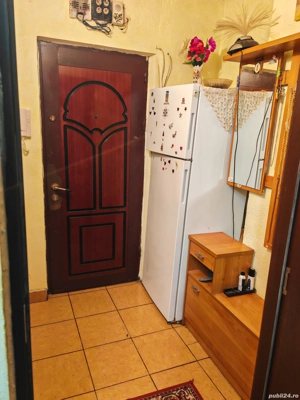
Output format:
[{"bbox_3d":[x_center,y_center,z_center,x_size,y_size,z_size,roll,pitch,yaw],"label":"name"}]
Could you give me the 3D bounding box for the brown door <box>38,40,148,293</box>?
[{"bbox_3d":[-0.445,-0.183,2.590,0.828,1.980,0.050,-3,16,-22],"label":"brown door"}]

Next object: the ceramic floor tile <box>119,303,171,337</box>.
[{"bbox_3d":[-0.045,0.916,2.394,0.330,0.010,0.341,-3,16,-22],"label":"ceramic floor tile"}]

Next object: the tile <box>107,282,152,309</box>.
[{"bbox_3d":[-0.174,0.831,2.698,0.330,0.010,0.341,-3,16,-22],"label":"tile"}]

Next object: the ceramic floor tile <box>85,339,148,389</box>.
[{"bbox_3d":[-0.221,1.020,1.966,0.330,0.010,0.341,-3,16,-22],"label":"ceramic floor tile"}]

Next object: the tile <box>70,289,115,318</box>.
[{"bbox_3d":[-0.479,0.849,2.574,0.330,0.010,0.341,-3,16,-22],"label":"tile"}]

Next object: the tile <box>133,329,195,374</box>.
[{"bbox_3d":[0.084,1.001,2.090,0.330,0.010,0.341,-3,16,-22],"label":"tile"}]

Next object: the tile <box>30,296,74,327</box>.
[{"bbox_3d":[-0.784,0.868,2.450,0.330,0.010,0.341,-3,16,-22],"label":"tile"}]

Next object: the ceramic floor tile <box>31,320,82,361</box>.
[{"bbox_3d":[-0.655,0.953,2.146,0.330,0.010,0.341,-3,16,-22],"label":"ceramic floor tile"}]

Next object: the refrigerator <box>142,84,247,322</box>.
[{"bbox_3d":[0.361,0.017,2.511,0.591,1.706,0.627,-3,16,-22],"label":"refrigerator"}]

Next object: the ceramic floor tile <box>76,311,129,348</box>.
[{"bbox_3d":[-0.350,0.935,2.270,0.330,0.010,0.341,-3,16,-22],"label":"ceramic floor tile"}]

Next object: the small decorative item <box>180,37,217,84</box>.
[{"bbox_3d":[0.329,-0.930,2.128,0.215,0.328,0.165,-3,16,-22],"label":"small decorative item"}]

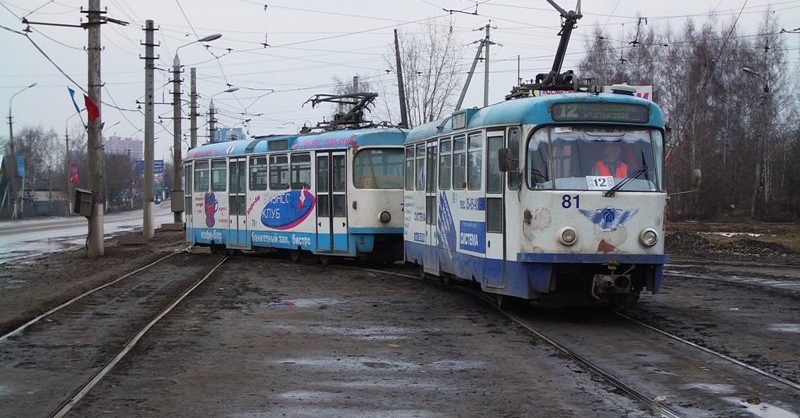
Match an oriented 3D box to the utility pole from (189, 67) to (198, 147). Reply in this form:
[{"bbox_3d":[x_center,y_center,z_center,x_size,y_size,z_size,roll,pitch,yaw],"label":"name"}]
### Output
[{"bbox_3d":[-11.804,-3.701,98.000,0.430,8.760,0.430,0,0,-4],"label":"utility pole"}]

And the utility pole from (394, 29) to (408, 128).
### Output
[{"bbox_3d":[0.212,-2.889,66.000,0.280,8.110,0.280,-5,0,0],"label":"utility pole"}]

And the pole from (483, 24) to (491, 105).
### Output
[{"bbox_3d":[3.826,-3.644,76.000,0.300,9.110,0.300,1,0,0],"label":"pole"}]

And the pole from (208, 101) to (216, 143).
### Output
[{"bbox_3d":[-13.485,-3.721,123.000,0.420,8.310,0.420,0,0,-4],"label":"pole"}]

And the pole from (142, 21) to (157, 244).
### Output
[{"bbox_3d":[-9.230,-2.940,63.000,0.450,8.050,0.450,0,0,0],"label":"pole"}]

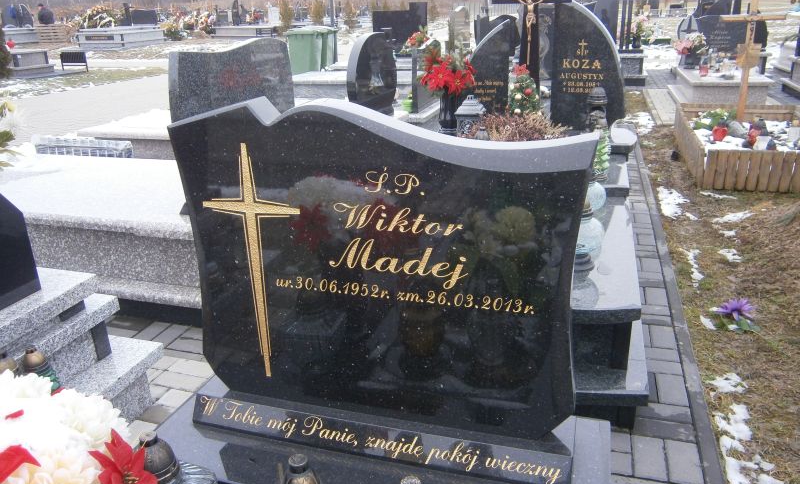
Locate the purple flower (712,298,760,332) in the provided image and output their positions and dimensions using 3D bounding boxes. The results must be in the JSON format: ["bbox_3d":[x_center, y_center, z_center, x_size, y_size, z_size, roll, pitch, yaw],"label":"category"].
[{"bbox_3d":[1.484,0.324,2.650,0.200,0.085,0.170,11,25,30],"label":"purple flower"}]

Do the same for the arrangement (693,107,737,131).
[{"bbox_3d":[2.889,-1.139,5.514,0.380,0.190,0.270,4,22,17],"label":"arrangement"}]

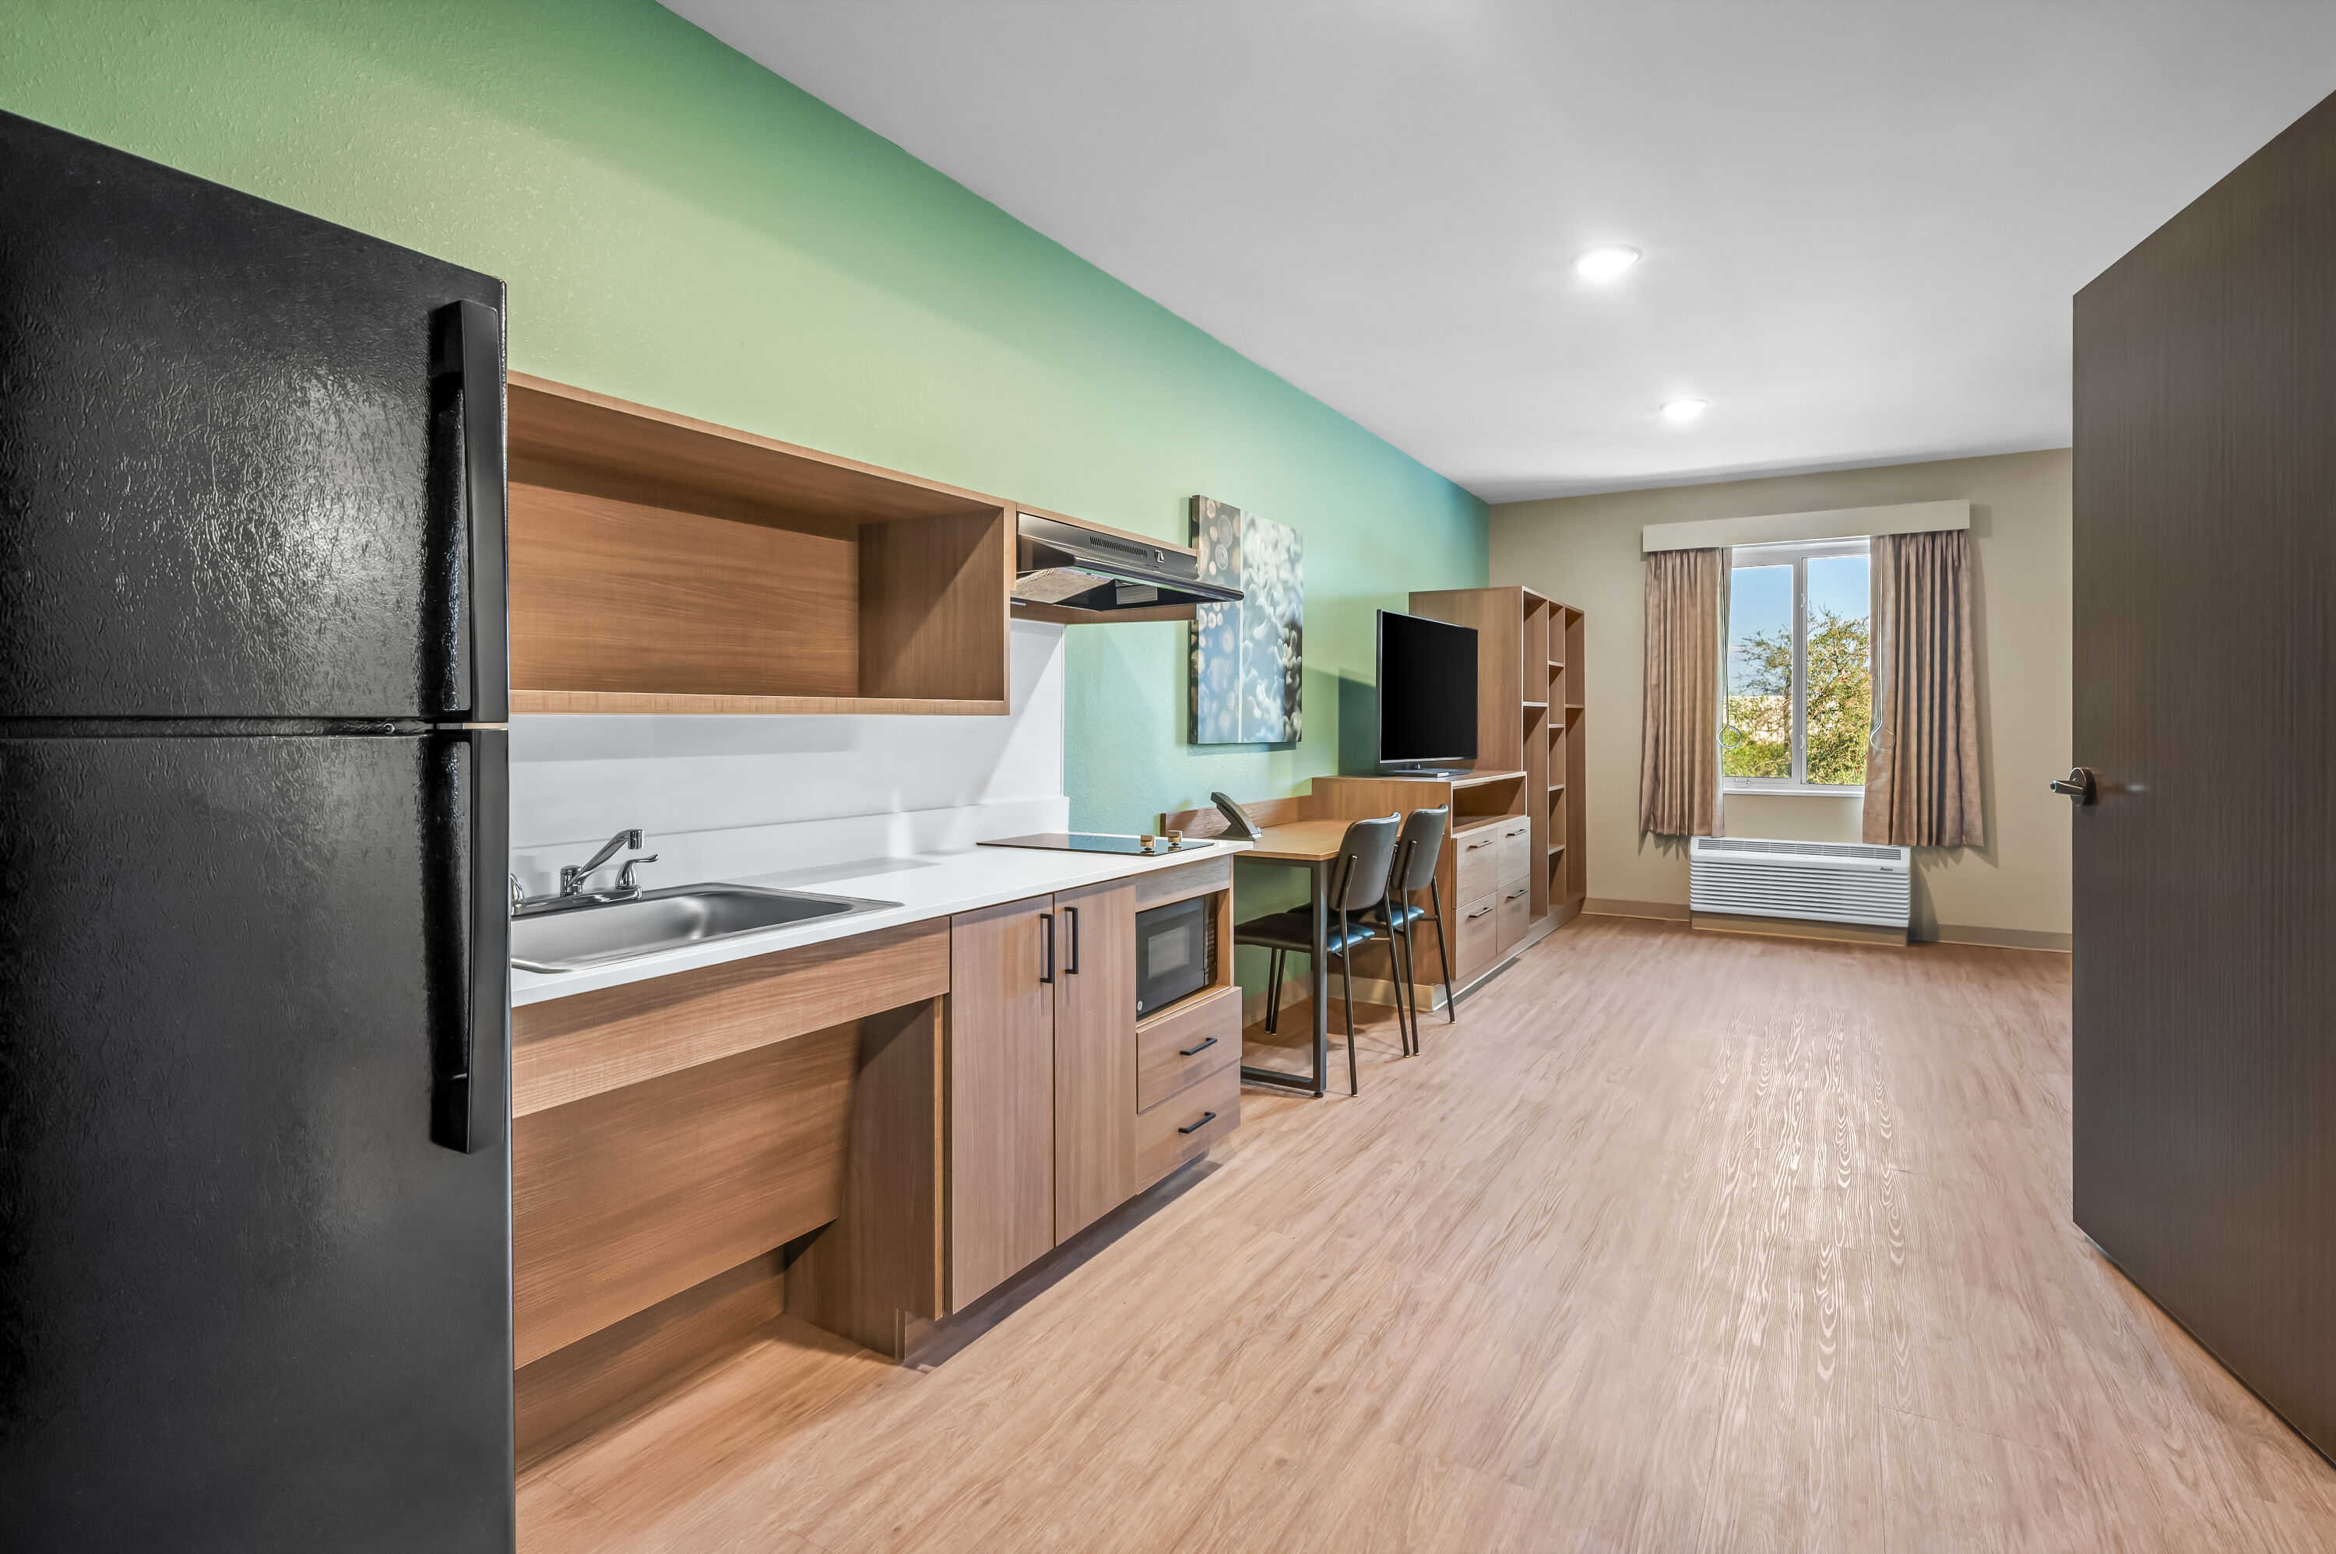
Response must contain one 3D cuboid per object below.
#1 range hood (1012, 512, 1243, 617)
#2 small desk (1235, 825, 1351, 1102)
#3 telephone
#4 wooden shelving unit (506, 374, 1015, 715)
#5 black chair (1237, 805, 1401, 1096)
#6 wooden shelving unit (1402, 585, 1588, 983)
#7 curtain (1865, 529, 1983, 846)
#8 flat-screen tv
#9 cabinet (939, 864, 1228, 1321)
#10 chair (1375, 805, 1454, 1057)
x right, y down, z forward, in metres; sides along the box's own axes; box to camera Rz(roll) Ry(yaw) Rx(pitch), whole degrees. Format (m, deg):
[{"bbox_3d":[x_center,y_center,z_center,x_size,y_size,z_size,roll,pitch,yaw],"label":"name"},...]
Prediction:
[{"bbox_3d":[-0.231,-0.522,2.762,0.547,0.131,0.759,2,3,32],"label":"range hood"},{"bbox_3d":[0.569,0.608,4.148,0.551,0.752,1.200,2,3,32],"label":"small desk"},{"bbox_3d":[0.266,0.148,3.970,0.190,0.190,0.150,1,3,24],"label":"telephone"},{"bbox_3d":[-0.830,-0.339,1.979,0.444,0.459,1.187,2,3,32],"label":"wooden shelving unit"},{"bbox_3d":[0.487,0.563,3.861,0.580,0.870,0.515,2,3,32],"label":"black chair"},{"bbox_3d":[1.937,-0.071,6.340,0.586,1.882,1.548,2,3,32],"label":"wooden shelving unit"},{"bbox_3d":[4.009,-0.489,5.863,0.509,1.718,0.130,2,3,32],"label":"curtain"},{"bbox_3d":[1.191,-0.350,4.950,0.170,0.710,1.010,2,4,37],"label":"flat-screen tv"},{"bbox_3d":[-0.337,0.620,2.671,0.556,0.779,1.195,2,3,32],"label":"cabinet"},{"bbox_3d":[0.758,0.541,4.301,0.580,0.868,0.520,2,3,32],"label":"chair"}]

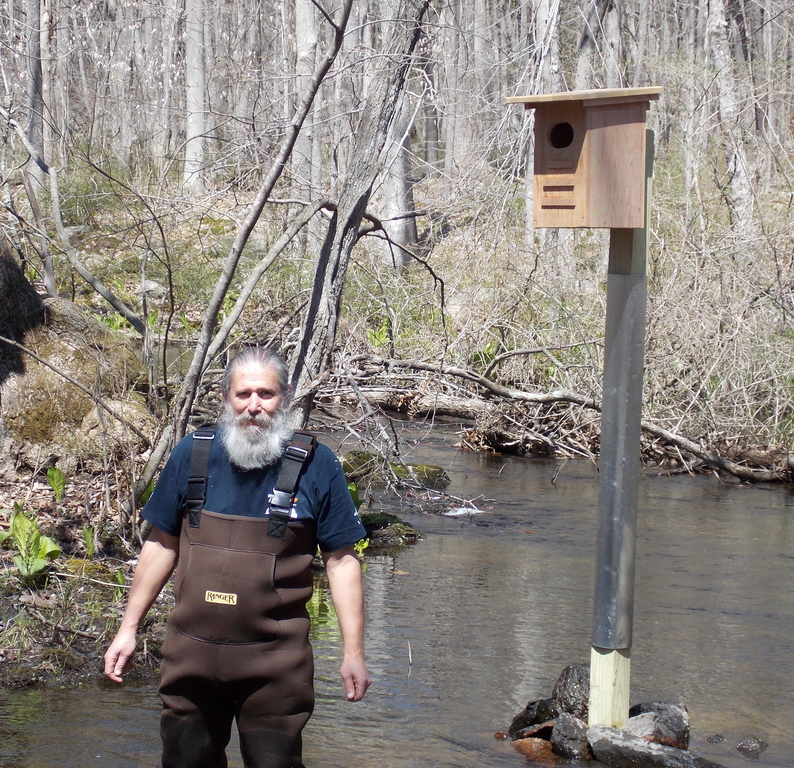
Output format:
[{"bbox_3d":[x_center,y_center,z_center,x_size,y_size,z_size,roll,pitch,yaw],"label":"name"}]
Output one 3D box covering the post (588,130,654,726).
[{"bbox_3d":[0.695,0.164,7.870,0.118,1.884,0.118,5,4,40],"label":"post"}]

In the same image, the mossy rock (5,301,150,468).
[{"bbox_3d":[-1.865,-0.009,14.800,0.900,0.950,0.800,1,3,0],"label":"mossy rock"}]

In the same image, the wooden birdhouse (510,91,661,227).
[{"bbox_3d":[0.563,-0.683,7.641,0.236,0.428,0.464,3,4,40],"label":"wooden birdhouse"}]

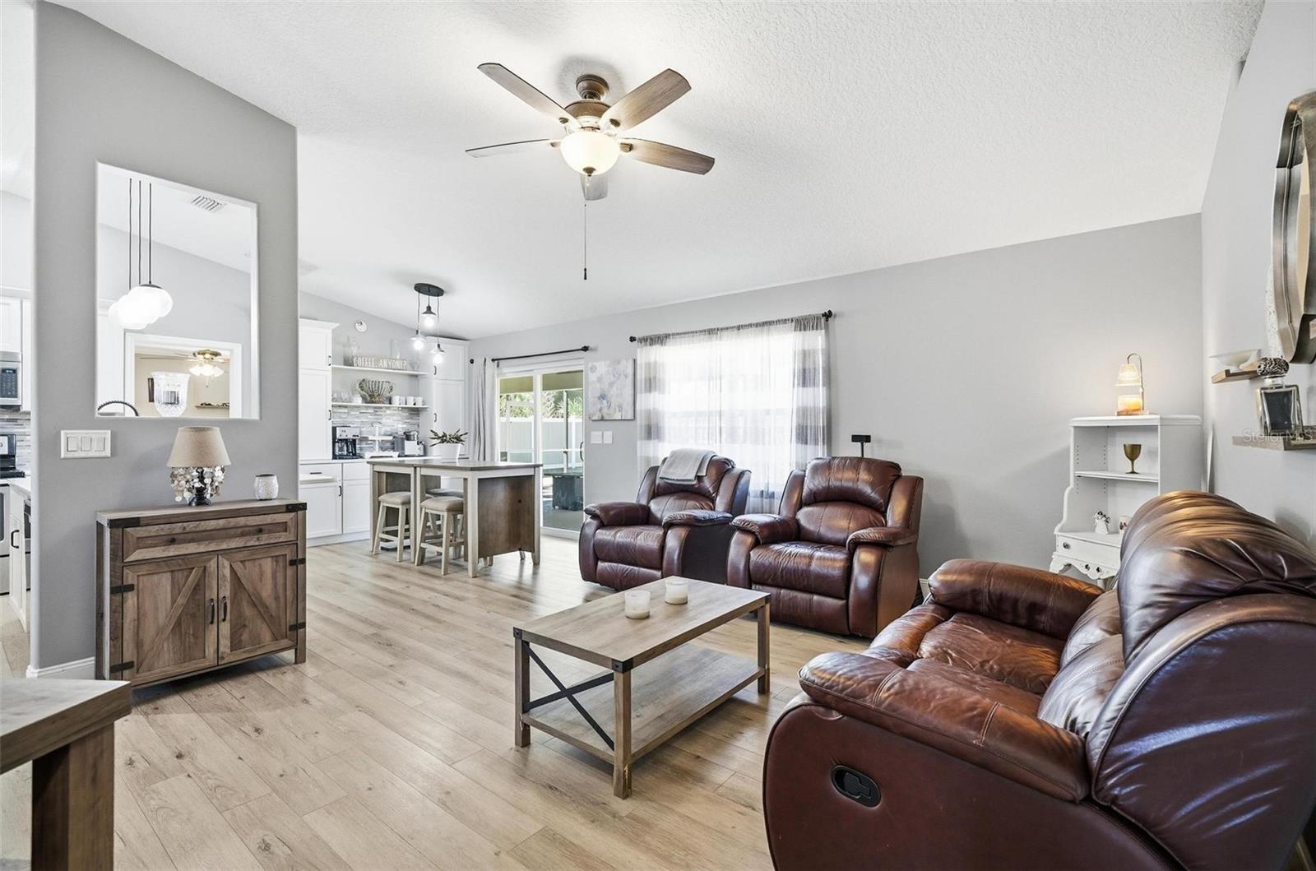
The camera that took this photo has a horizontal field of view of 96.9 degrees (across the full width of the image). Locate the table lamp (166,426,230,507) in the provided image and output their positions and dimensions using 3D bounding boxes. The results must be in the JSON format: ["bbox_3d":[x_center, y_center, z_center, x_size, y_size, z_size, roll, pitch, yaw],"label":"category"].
[{"bbox_3d":[-2.258,0.155,2.873,0.248,0.397,0.248,0,0,41],"label":"table lamp"}]

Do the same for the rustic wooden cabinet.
[{"bbox_3d":[-2.229,0.773,2.886,0.377,0.838,0.764,0,0,41],"label":"rustic wooden cabinet"}]

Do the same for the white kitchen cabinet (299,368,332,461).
[{"bbox_3d":[-4.038,-0.245,6.632,0.340,1.060,0.500,0,0,38],"label":"white kitchen cabinet"}]

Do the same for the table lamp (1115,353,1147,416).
[{"bbox_3d":[2.792,-0.303,3.440,0.150,0.360,0.135,0,0,-5],"label":"table lamp"}]

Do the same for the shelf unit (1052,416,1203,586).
[{"bbox_3d":[2.649,0.545,3.341,0.362,1.296,0.585,0,0,-7],"label":"shelf unit"}]

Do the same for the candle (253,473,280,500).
[{"bbox_3d":[-2.081,0.287,3.104,0.107,0.136,0.107,0,0,41],"label":"candle"}]

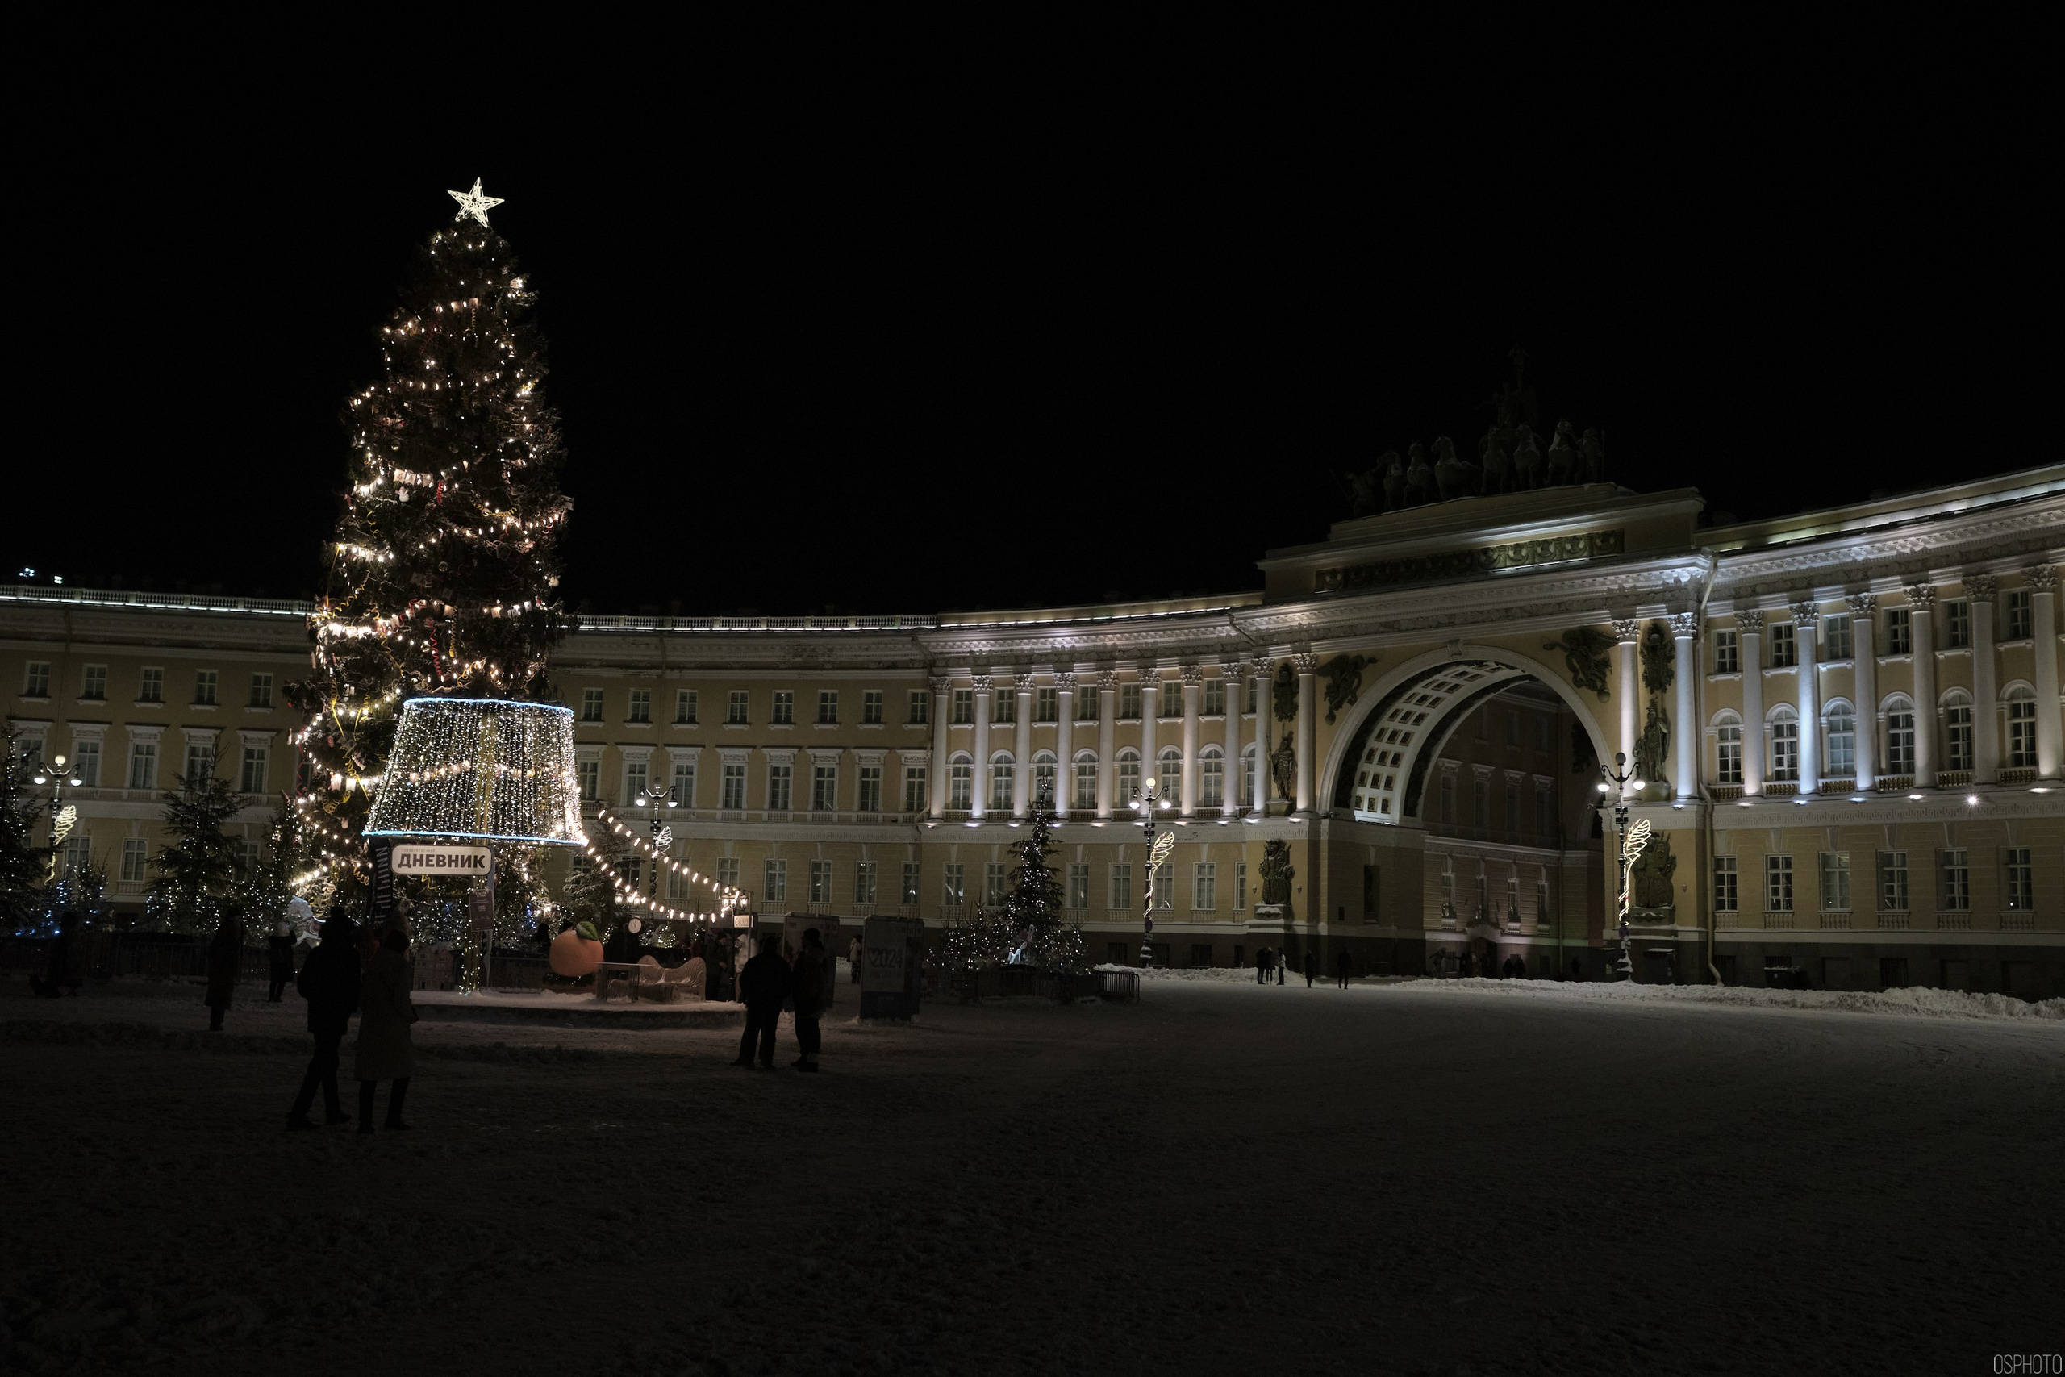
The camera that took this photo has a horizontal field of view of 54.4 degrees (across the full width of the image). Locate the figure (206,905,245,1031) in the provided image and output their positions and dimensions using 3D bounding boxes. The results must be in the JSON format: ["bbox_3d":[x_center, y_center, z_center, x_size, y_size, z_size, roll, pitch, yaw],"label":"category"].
[{"bbox_3d":[-12.097,4.188,30.045,0.450,1.830,0.500,8,-9,-41],"label":"figure"}]

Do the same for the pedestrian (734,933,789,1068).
[{"bbox_3d":[-3.558,4.081,26.355,0.620,1.720,0.420,3,-7,-14],"label":"pedestrian"}]

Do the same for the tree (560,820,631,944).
[{"bbox_3d":[-13.893,6.723,63.674,2.300,5.210,2.300,2,-7,0],"label":"tree"}]

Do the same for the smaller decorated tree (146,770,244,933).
[{"bbox_3d":[-24.012,5.278,57.625,2.850,5.990,2.850,2,-7,0],"label":"smaller decorated tree"}]

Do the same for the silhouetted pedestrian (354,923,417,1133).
[{"bbox_3d":[-5.425,2.837,16.833,0.520,1.700,0.420,-3,-8,30],"label":"silhouetted pedestrian"}]

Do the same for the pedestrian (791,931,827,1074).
[{"bbox_3d":[-2.894,4.020,25.996,0.420,1.790,0.500,-1,-8,22],"label":"pedestrian"}]

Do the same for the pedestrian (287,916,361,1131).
[{"bbox_3d":[-5.987,2.802,16.951,0.550,1.770,0.500,-4,-9,37],"label":"pedestrian"}]

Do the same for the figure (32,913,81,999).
[{"bbox_3d":[-20.218,5.529,41.686,0.550,1.740,0.500,6,-8,-30],"label":"figure"}]

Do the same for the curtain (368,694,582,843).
[{"bbox_3d":[-11.471,1.706,41.253,4.250,2.850,4.250,2,-7,0],"label":"curtain"}]

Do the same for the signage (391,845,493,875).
[{"bbox_3d":[-11.958,3.460,40.653,1.950,0.550,0.180,2,-7,-5],"label":"signage"}]

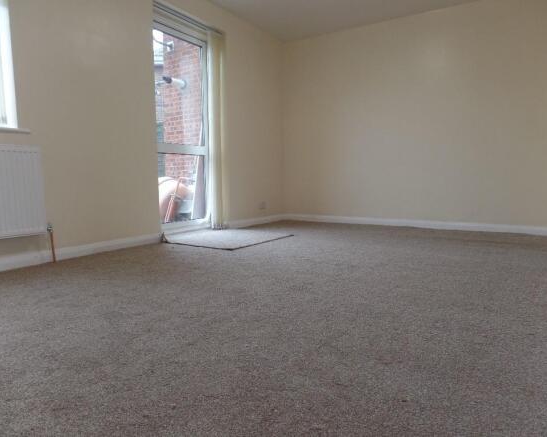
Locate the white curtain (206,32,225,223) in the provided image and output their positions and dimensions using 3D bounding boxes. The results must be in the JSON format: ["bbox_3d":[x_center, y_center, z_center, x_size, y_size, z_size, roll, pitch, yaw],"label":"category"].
[{"bbox_3d":[-0.621,-0.911,4.209,0.100,2.095,0.130,4,7,32],"label":"white curtain"}]

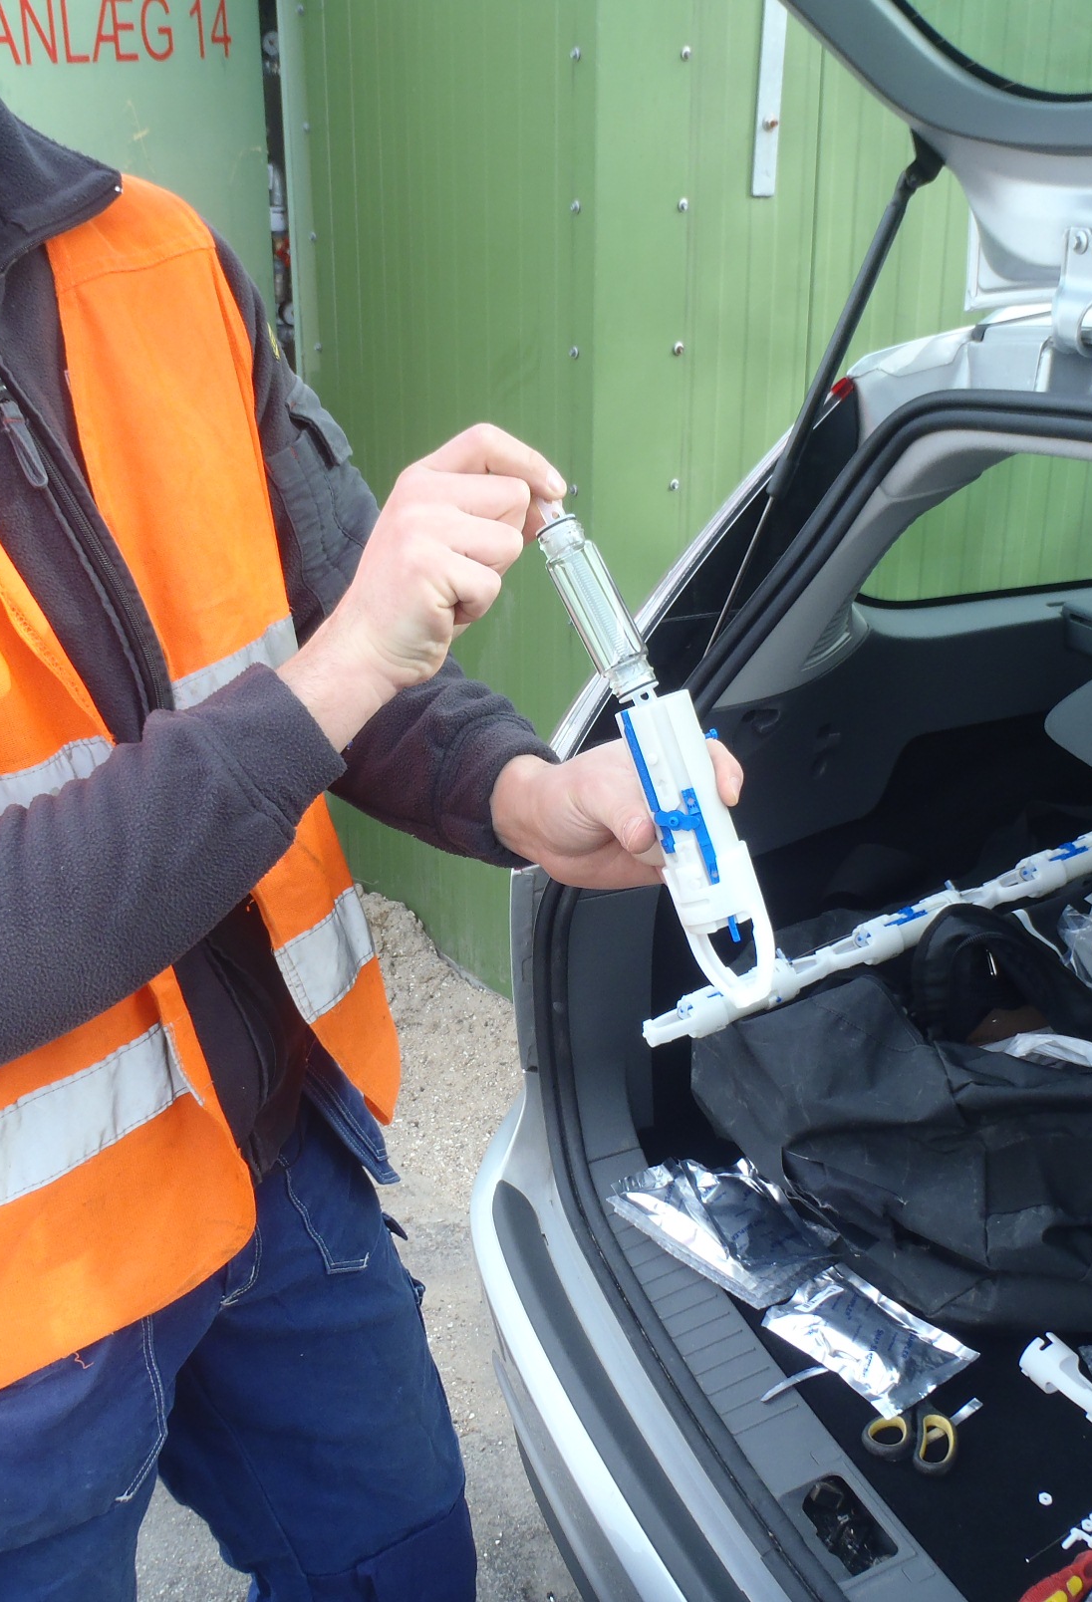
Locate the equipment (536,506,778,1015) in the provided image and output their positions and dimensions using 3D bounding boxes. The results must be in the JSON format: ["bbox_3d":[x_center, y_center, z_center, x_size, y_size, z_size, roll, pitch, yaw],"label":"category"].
[{"bbox_3d":[0.057,-0.024,0.945,0.050,0.288,0.050,-21,3,17],"label":"equipment"}]

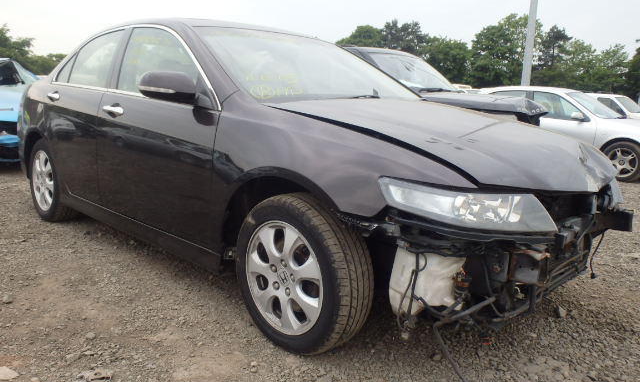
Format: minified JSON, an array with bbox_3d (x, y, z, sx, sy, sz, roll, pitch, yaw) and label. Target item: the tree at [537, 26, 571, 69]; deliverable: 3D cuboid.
[{"bbox_3d":[22.526,-12.114,50.752,3.800,7.888,3.800,6,12,23],"label":"tree"}]

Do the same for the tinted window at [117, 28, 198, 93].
[{"bbox_3d":[-0.844,-0.685,2.732,0.939,0.439,0.080,12,-4,43],"label":"tinted window"}]

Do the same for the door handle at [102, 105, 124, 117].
[{"bbox_3d":[-1.116,-0.430,2.801,0.220,0.055,0.055,12,16,43],"label":"door handle"}]

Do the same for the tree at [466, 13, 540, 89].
[{"bbox_3d":[14.908,-10.973,42.721,5.840,7.000,5.550,5,12,18],"label":"tree"}]

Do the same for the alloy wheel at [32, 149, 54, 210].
[{"bbox_3d":[-1.998,-0.082,3.906,0.450,0.450,0.170,12,15,43],"label":"alloy wheel"}]

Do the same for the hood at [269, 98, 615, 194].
[{"bbox_3d":[0.617,-0.276,2.380,1.241,0.176,1.340,24,23,40],"label":"hood"}]

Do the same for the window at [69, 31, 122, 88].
[{"bbox_3d":[-1.404,-0.828,3.265,0.587,0.388,0.080,12,-4,43],"label":"window"}]

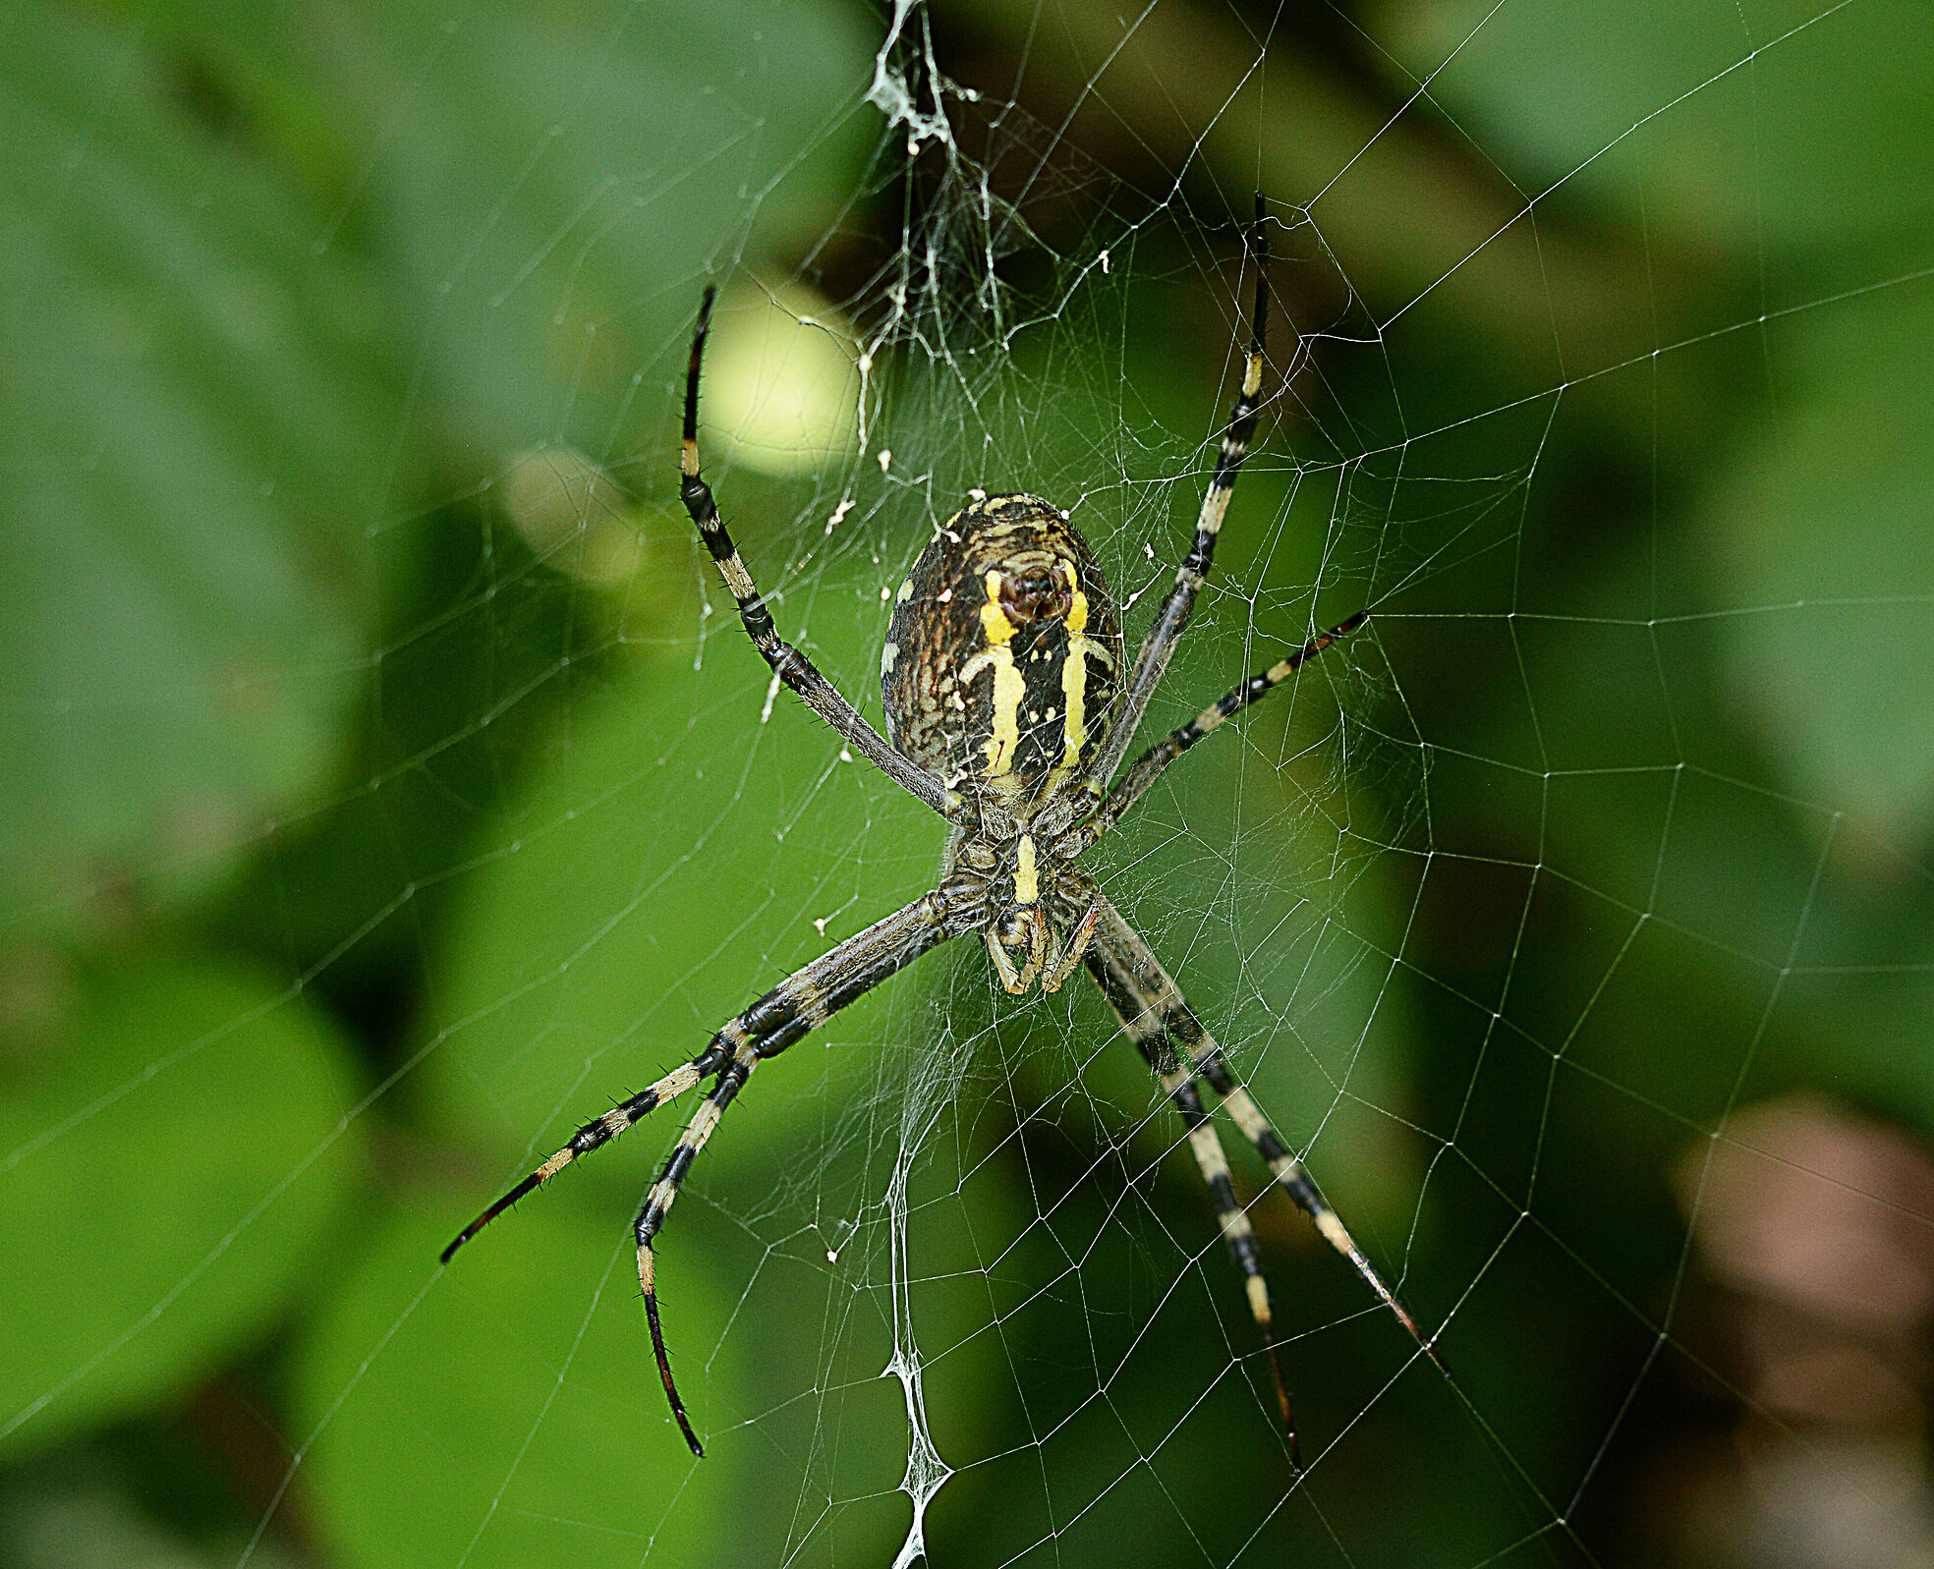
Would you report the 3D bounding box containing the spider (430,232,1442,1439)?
[{"bbox_3d":[-0.002,0.002,0.250,0.036,0.046,0.013,-3,0,0],"label":"spider"}]

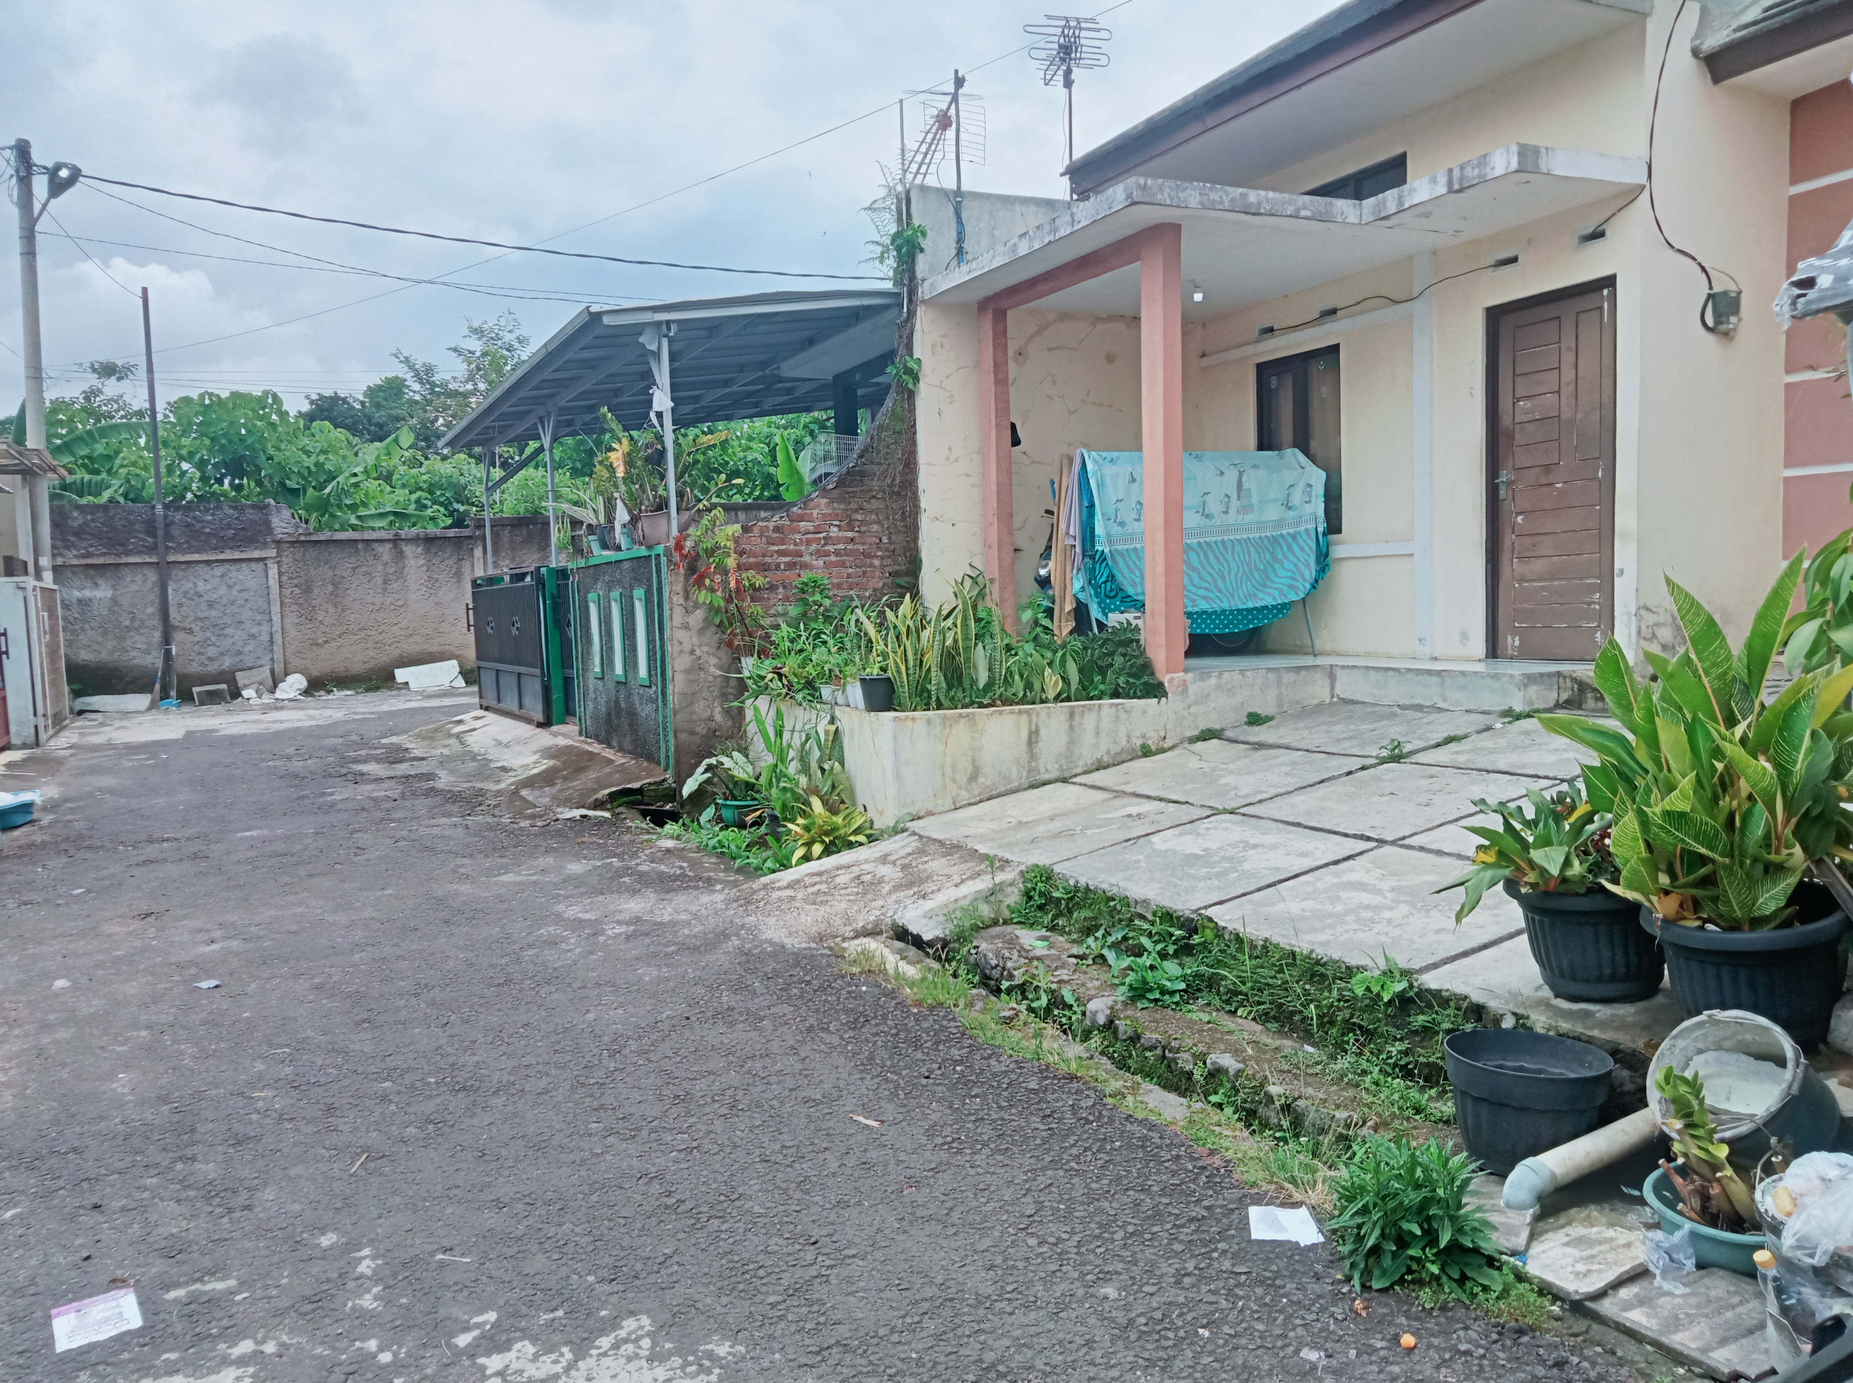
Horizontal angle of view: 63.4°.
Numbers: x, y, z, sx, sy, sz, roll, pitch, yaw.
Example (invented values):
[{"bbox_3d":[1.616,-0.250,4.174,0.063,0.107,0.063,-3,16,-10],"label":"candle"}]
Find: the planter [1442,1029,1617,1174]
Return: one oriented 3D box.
[{"bbox_3d":[1.432,0.990,3.590,0.380,0.260,0.380,0,5,-24],"label":"planter"}]

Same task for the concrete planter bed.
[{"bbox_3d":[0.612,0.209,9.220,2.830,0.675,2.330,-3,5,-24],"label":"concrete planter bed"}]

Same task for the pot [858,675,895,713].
[{"bbox_3d":[-0.261,0.008,8.051,0.190,0.190,0.190,-1,4,0],"label":"pot"}]

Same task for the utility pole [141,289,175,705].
[{"bbox_3d":[-11.217,-2.809,21.822,0.140,6.034,0.140,-3,4,-23],"label":"utility pole"}]

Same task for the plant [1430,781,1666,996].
[{"bbox_3d":[1.804,0.544,4.280,0.660,0.540,0.570,0,5,22],"label":"plant"}]

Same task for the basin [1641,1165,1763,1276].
[{"bbox_3d":[1.674,1.081,3.035,0.390,0.115,0.390,-4,5,0],"label":"basin"}]

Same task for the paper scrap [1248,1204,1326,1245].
[{"bbox_3d":[0.799,1.199,3.377,0.154,0.012,0.210,-2,4,0],"label":"paper scrap"}]

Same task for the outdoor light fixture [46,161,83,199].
[{"bbox_3d":[-10.649,-6.298,18.500,0.360,0.360,0.460,-4,4,-30],"label":"outdoor light fixture"}]

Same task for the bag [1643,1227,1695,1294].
[{"bbox_3d":[1.472,1.127,2.970,0.105,0.095,0.110,0,5,26],"label":"bag"}]

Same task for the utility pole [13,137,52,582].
[{"bbox_3d":[-11.392,-3.324,19.265,0.280,7.430,0.280,-3,4,-23],"label":"utility pole"}]

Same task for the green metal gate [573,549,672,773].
[{"bbox_3d":[-2.212,-0.269,10.953,0.120,1.430,2.970,-3,5,-24],"label":"green metal gate"}]

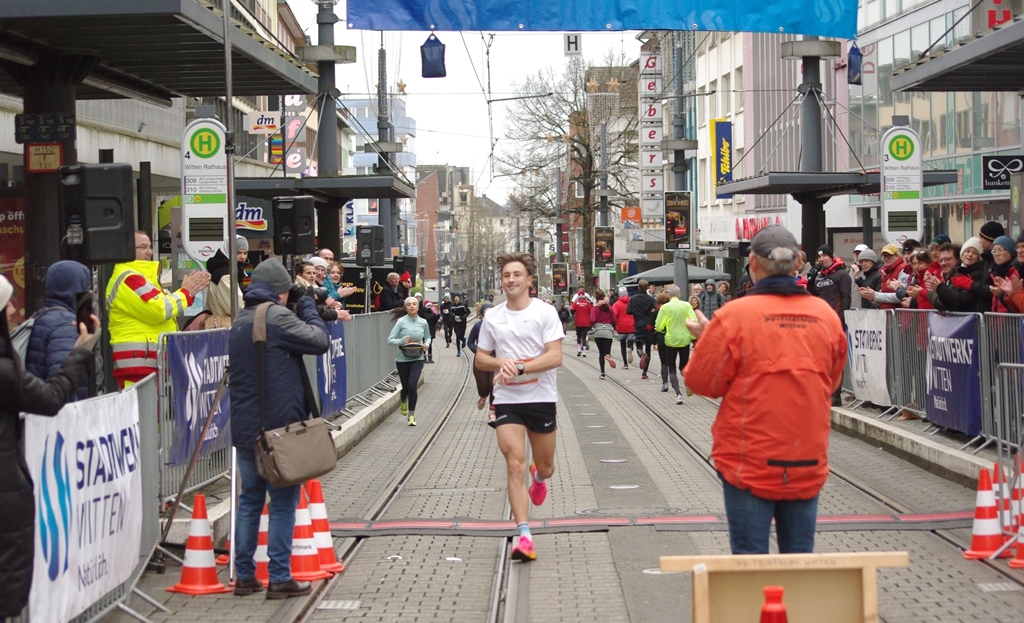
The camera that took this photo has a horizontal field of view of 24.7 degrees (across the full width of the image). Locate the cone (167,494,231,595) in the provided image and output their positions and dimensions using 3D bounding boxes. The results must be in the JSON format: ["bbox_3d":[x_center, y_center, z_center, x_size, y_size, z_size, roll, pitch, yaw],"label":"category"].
[{"bbox_3d":[-1.636,1.212,12.250,0.285,0.500,0.285,-1,0,45],"label":"cone"}]

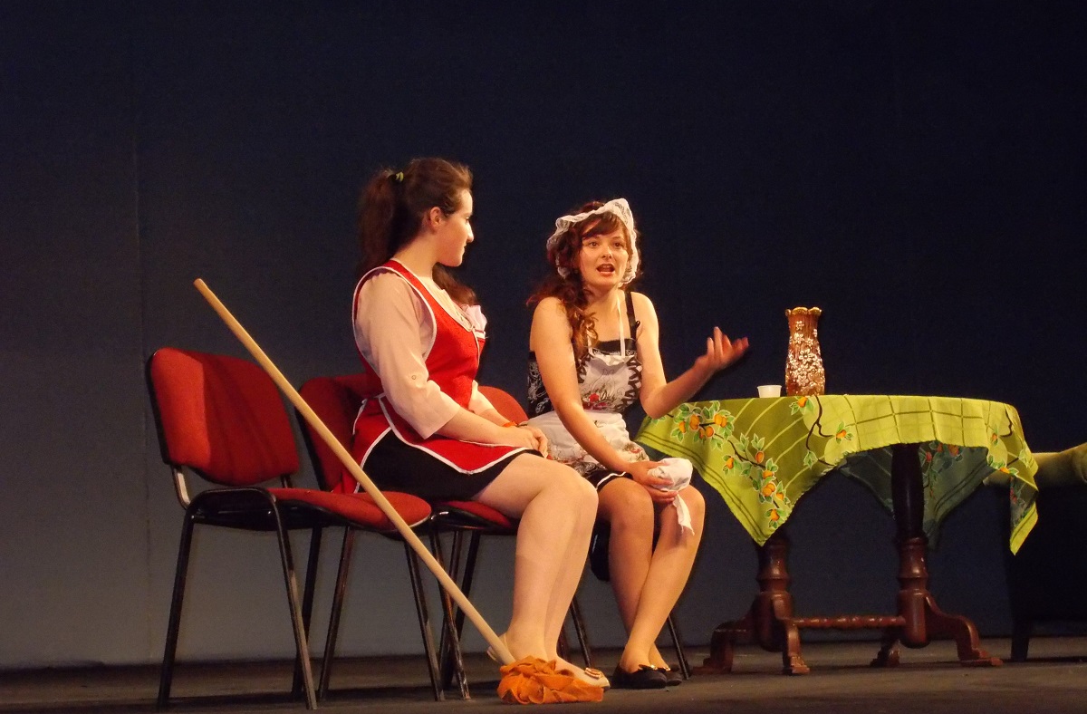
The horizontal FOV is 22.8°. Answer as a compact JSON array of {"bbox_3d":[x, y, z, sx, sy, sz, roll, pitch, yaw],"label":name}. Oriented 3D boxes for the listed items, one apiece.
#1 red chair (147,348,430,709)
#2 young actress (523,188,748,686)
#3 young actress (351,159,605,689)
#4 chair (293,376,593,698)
[{"bbox_3d":[-0.574,0.385,6.194,0.540,0.820,0.525,-5,-6,32],"label":"red chair"},{"bbox_3d":[0.222,0.208,6.928,0.490,1.250,0.700,3,-7,-41],"label":"young actress"},{"bbox_3d":[-0.150,0.159,6.462,0.640,1.290,0.470,-4,-6,24],"label":"young actress"},{"bbox_3d":[-0.225,0.412,6.518,0.540,0.800,0.525,-6,-6,36],"label":"chair"}]

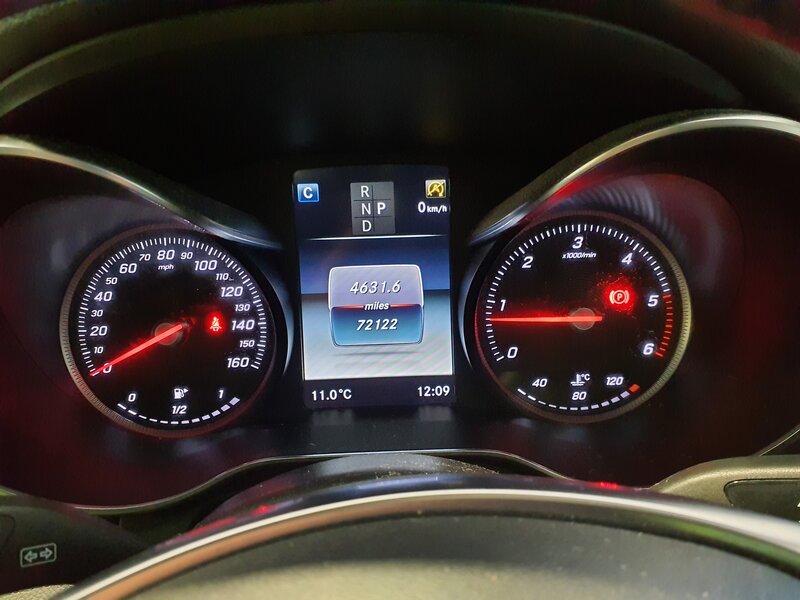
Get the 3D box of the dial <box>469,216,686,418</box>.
[{"bbox_3d":[0.090,0.008,0.308,0.104,0.104,0.018,-2,6,0],"label":"dial"}]

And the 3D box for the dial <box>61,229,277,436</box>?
[{"bbox_3d":[-0.114,0.016,0.307,0.104,0.104,0.018,-2,6,0],"label":"dial"}]

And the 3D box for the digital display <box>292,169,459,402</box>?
[{"bbox_3d":[-0.013,-0.006,0.311,0.077,0.119,0.010,-2,6,0],"label":"digital display"}]

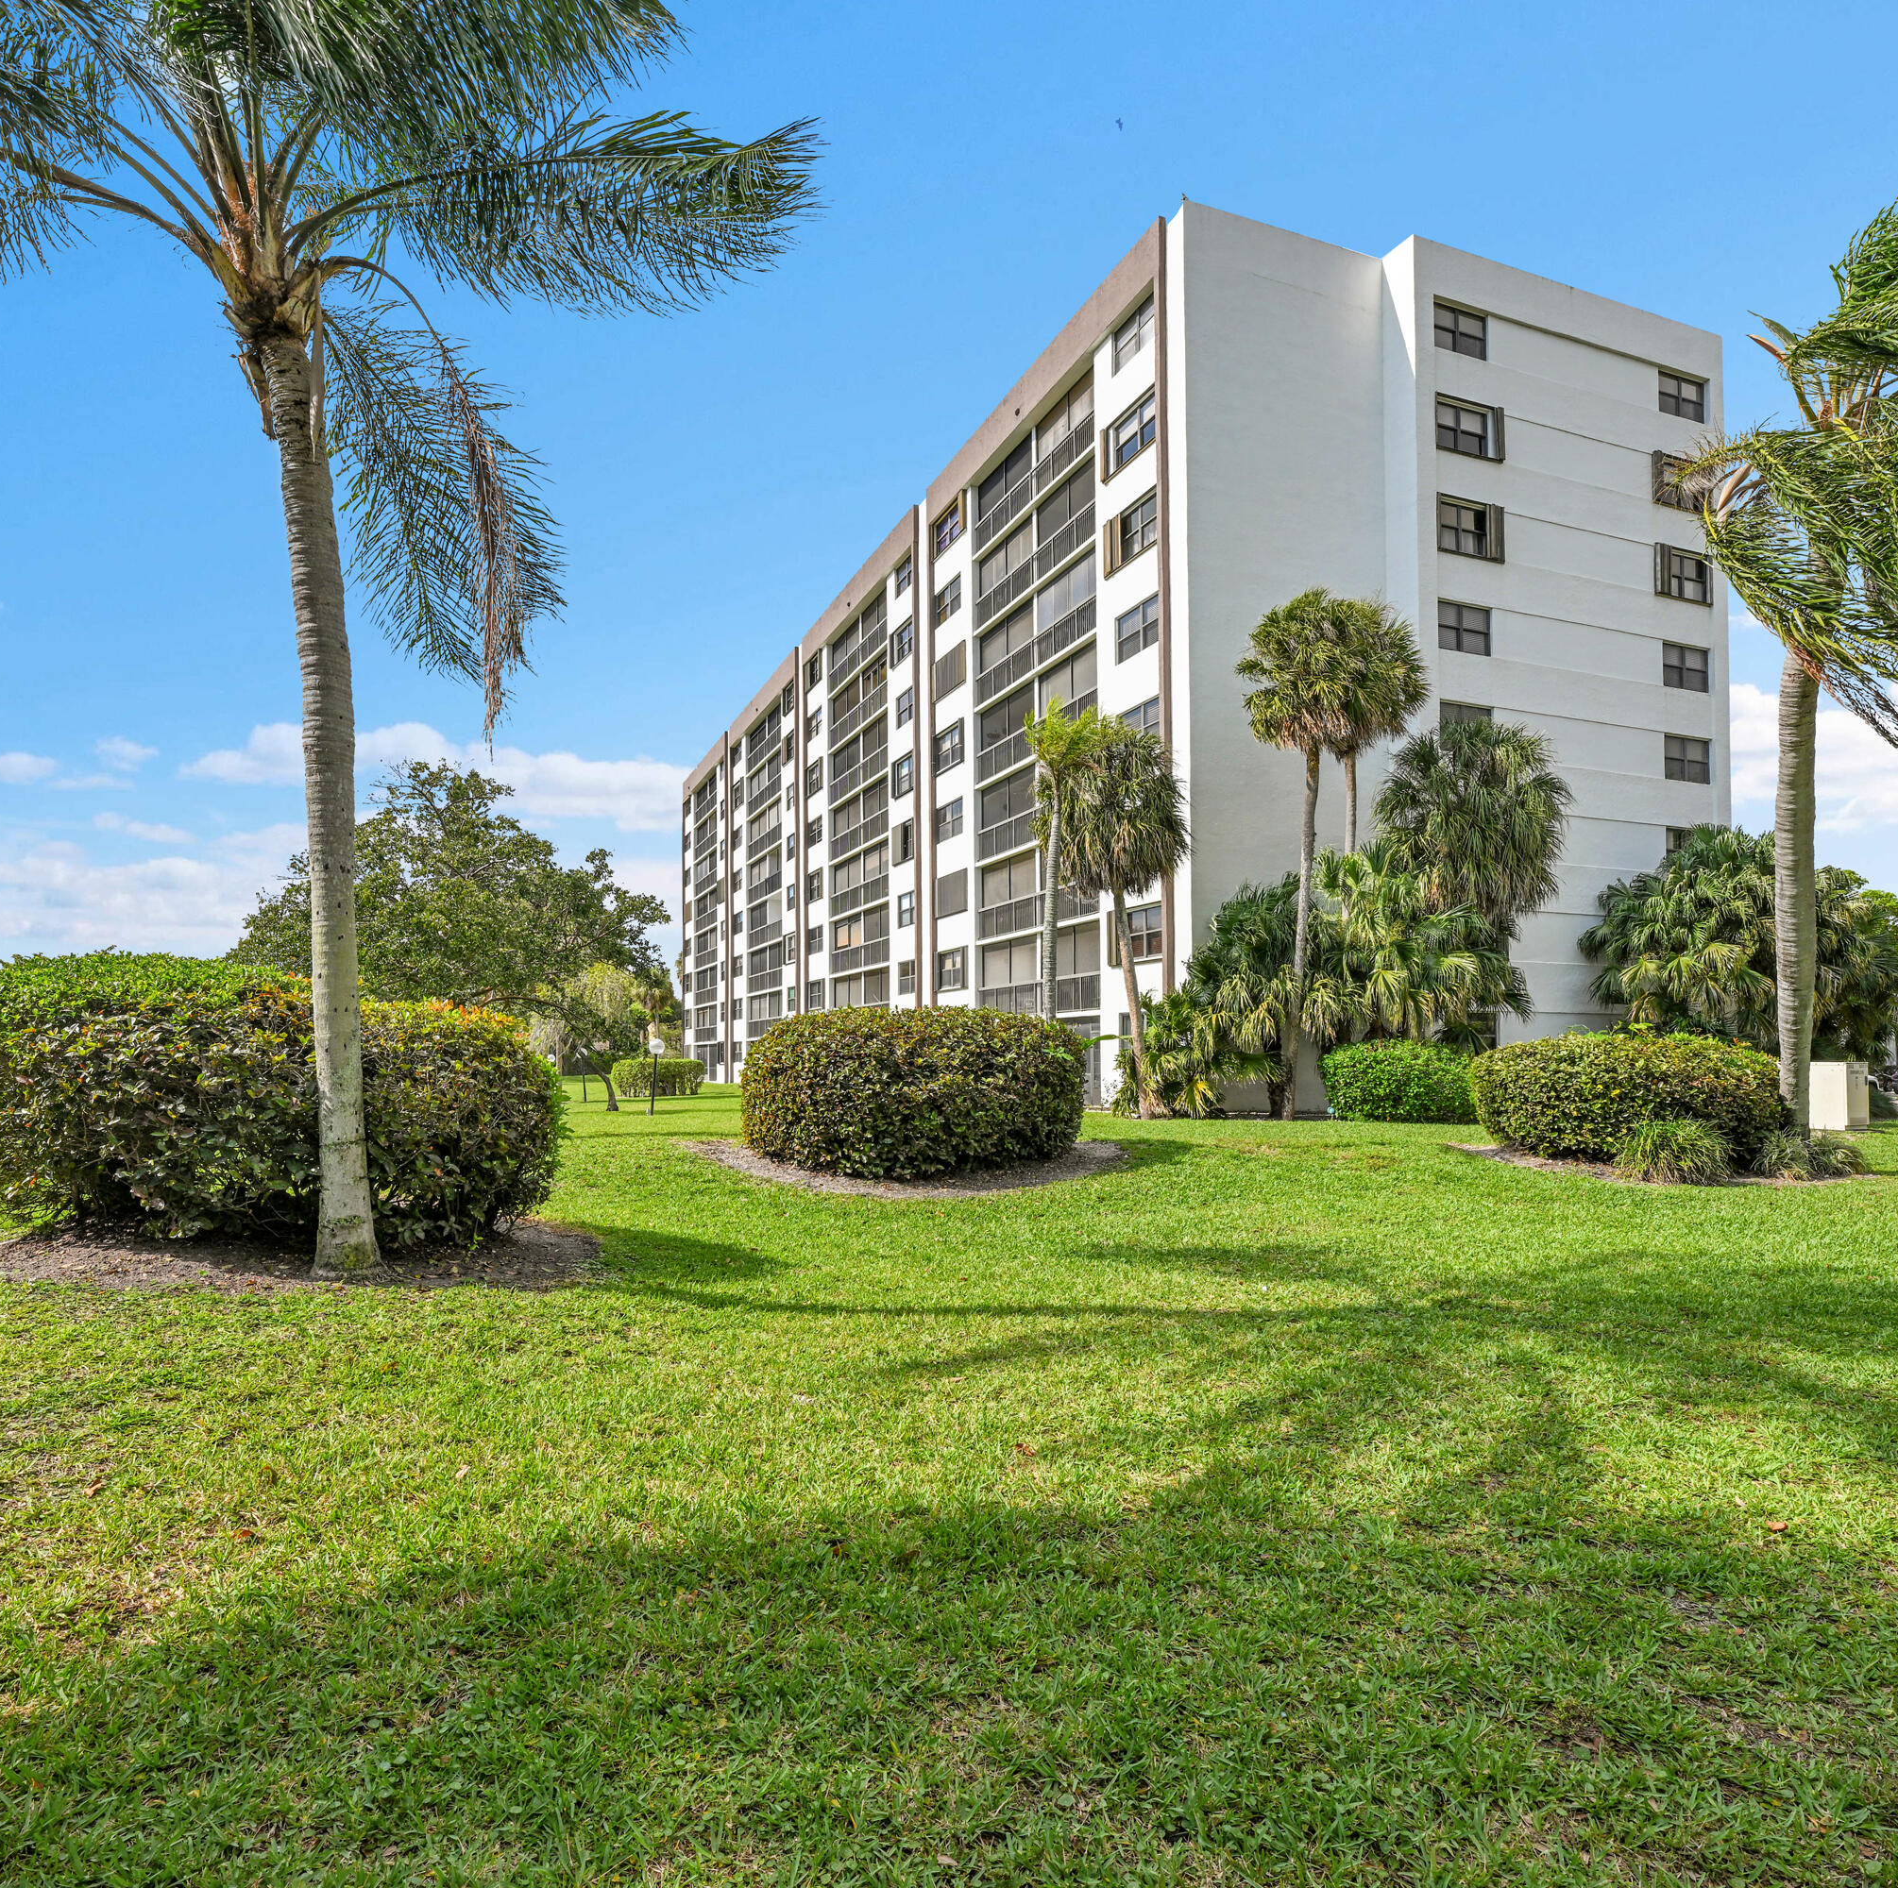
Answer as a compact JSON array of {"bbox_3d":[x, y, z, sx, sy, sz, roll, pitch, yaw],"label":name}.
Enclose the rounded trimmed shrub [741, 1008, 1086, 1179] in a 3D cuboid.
[{"bbox_3d":[-0.470,1.900,14.700,4.500,2.000,4.100,0,-5,0],"label":"rounded trimmed shrub"}]

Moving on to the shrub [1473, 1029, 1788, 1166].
[{"bbox_3d":[10.300,2.200,16.700,4.150,1.830,3.600,-3,-6,31],"label":"shrub"}]

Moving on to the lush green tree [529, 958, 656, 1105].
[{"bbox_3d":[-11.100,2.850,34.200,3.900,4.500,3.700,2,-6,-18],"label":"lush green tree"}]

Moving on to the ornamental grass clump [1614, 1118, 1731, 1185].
[{"bbox_3d":[7.950,2.250,12.100,1.100,0.700,1.050,-3,-5,33],"label":"ornamental grass clump"}]

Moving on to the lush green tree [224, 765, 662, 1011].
[{"bbox_3d":[-12.300,-0.200,27.000,10.200,8.800,9.500,2,-5,-24],"label":"lush green tree"}]

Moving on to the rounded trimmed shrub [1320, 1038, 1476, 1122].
[{"bbox_3d":[10.800,3.190,26.000,3.800,1.920,2.900,-2,-6,22],"label":"rounded trimmed shrub"}]

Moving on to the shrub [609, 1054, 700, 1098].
[{"bbox_3d":[-10.500,4.820,39.500,3.200,1.400,2.300,1,-4,-23],"label":"shrub"}]

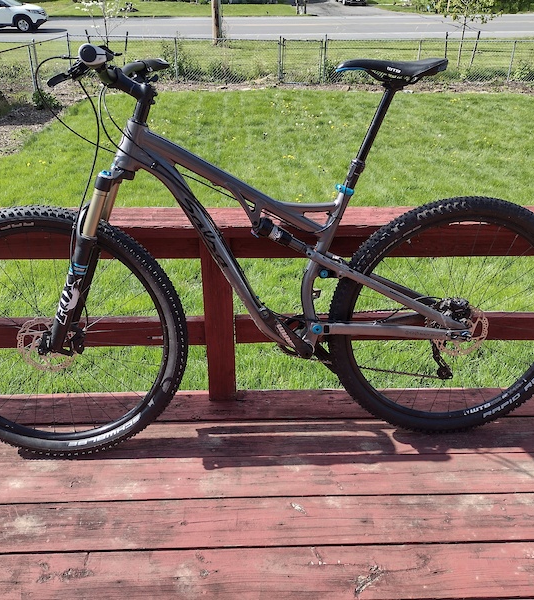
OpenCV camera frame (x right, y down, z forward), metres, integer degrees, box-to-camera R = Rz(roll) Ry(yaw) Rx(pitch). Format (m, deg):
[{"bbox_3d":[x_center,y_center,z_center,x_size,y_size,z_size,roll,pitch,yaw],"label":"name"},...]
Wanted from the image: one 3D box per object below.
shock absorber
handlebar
[{"bbox_3d":[0.039,-0.166,1.657,0.170,0.050,0.050,27,16,-15],"label":"shock absorber"},{"bbox_3d":[-0.345,-0.535,1.490,0.170,0.125,0.720,3,19,3],"label":"handlebar"}]

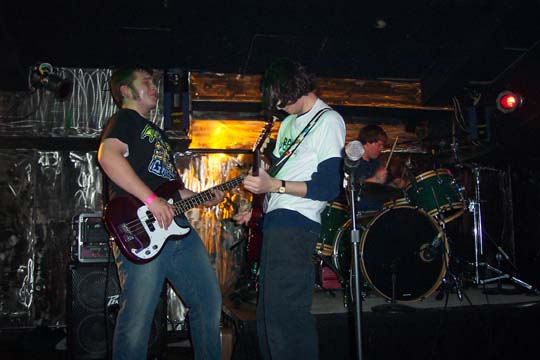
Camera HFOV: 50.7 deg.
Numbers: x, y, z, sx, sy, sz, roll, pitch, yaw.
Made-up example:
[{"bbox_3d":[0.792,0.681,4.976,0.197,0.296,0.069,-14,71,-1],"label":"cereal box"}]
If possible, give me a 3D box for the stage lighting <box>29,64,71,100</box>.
[{"bbox_3d":[-1.530,-0.690,4.000,0.240,0.200,0.170,16,4,19],"label":"stage lighting"}]

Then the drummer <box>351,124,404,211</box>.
[{"bbox_3d":[0.745,0.170,4.120,0.650,1.150,0.550,-1,-1,41],"label":"drummer"}]

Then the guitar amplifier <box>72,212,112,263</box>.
[{"bbox_3d":[-1.040,0.372,3.880,0.530,0.317,0.420,1,-1,-18],"label":"guitar amplifier"}]

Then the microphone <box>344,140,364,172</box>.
[{"bbox_3d":[0.233,-0.058,1.620,0.052,0.052,0.162,1,-27,-1],"label":"microphone"}]

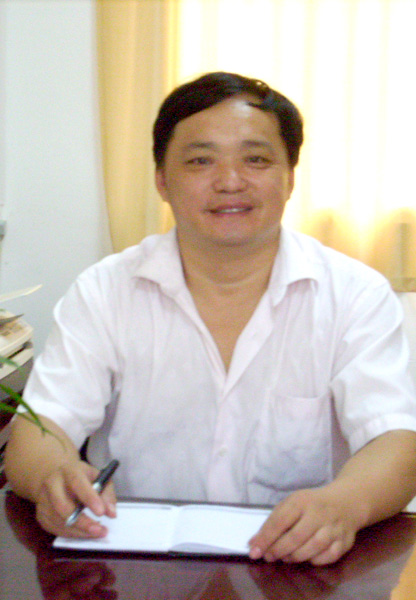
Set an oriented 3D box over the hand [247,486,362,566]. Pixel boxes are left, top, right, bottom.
[{"bbox_3d":[0.112,0.264,1.935,0.092,0.075,0.148,8,11,40],"label":"hand"}]

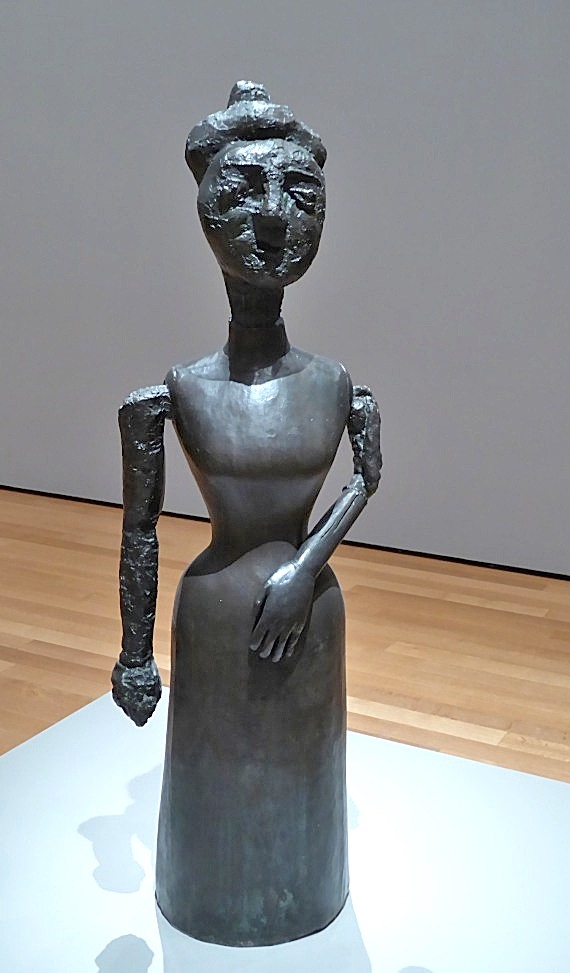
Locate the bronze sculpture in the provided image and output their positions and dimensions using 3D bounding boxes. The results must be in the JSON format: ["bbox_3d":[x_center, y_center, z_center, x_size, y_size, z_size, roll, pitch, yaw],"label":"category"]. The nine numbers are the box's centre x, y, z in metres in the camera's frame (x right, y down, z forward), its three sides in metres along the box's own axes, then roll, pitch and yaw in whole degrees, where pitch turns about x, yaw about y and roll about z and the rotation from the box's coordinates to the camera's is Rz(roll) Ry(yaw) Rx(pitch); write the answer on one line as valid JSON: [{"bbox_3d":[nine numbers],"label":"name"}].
[{"bbox_3d":[-0.079,0.061,2.491,0.530,1.613,0.450,-1,14,-6],"label":"bronze sculpture"}]

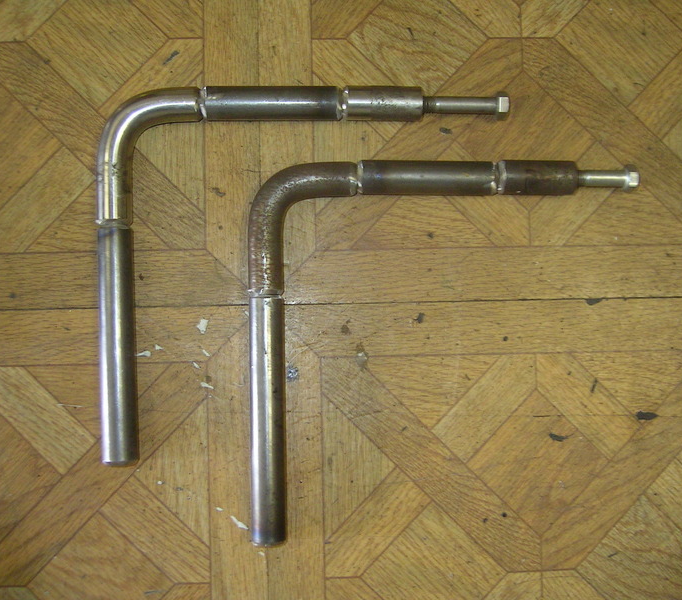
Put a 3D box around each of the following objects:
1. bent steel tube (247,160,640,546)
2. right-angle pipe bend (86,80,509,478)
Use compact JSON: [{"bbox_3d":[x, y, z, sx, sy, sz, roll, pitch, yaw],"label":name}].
[{"bbox_3d":[0.078,0.035,0.600,0.288,0.025,0.273,0,87,-2],"label":"bent steel tube"},{"bbox_3d":[-0.023,-0.021,0.599,0.301,0.025,0.271,-1,87,-2],"label":"right-angle pipe bend"}]

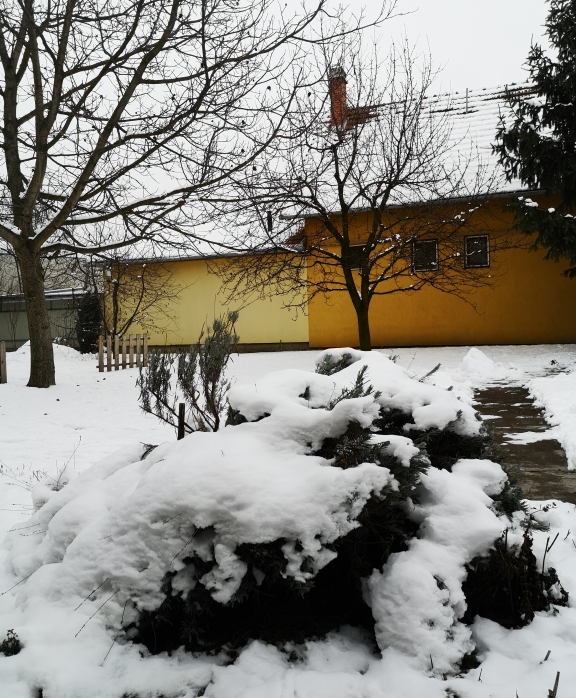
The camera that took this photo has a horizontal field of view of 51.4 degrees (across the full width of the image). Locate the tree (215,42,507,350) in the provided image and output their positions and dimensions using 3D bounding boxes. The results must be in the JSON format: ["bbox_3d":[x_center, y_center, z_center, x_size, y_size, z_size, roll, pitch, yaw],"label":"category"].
[{"bbox_3d":[1.694,-3.541,14.000,6.700,7.300,6.200,-2,2,0],"label":"tree"}]

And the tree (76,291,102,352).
[{"bbox_3d":[-6.162,-0.803,18.500,0.860,1.950,0.860,-2,2,0],"label":"tree"}]

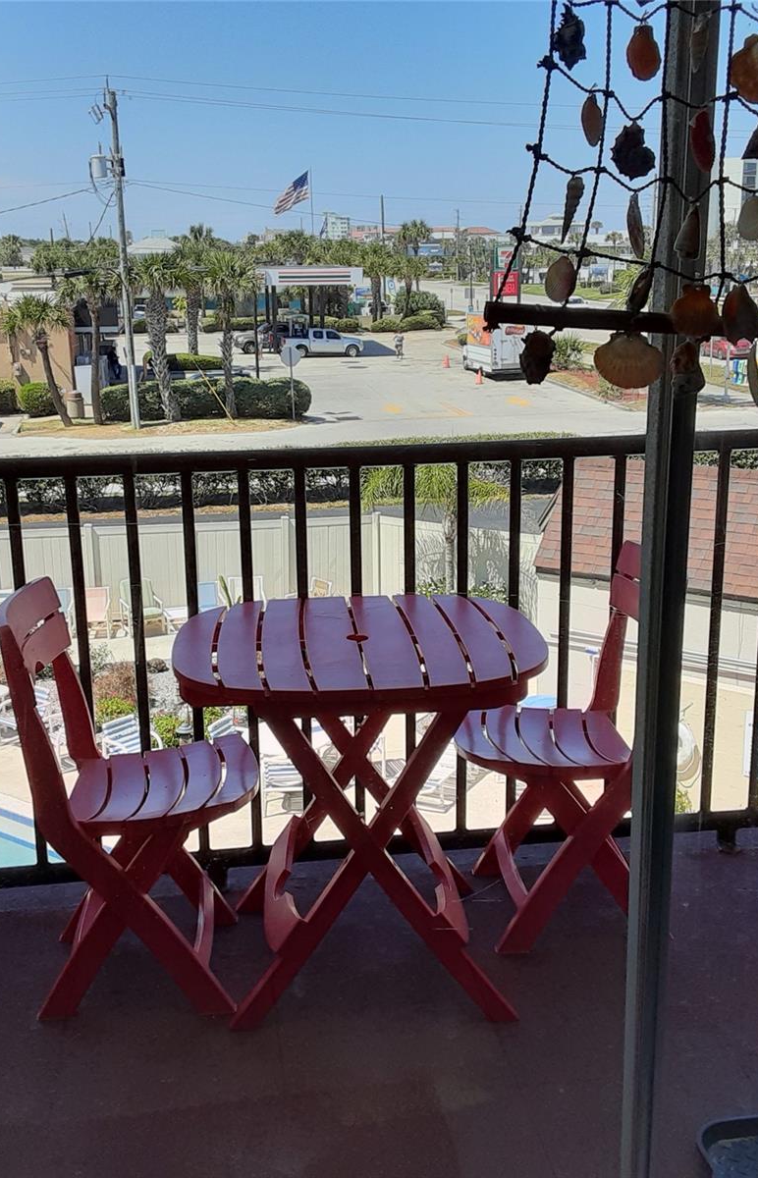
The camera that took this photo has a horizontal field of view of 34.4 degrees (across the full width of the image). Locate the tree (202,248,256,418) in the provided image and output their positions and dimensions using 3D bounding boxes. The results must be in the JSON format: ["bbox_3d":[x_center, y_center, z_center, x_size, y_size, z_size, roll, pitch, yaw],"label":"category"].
[{"bbox_3d":[-5.840,-9.973,47.985,2.100,6.450,2.100,-3,16,-6],"label":"tree"}]

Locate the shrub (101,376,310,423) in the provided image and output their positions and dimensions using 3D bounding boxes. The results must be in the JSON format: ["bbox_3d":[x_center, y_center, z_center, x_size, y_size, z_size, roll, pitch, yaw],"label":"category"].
[{"bbox_3d":[-6.651,-7.434,47.926,8.100,1.360,2.000,0,15,5],"label":"shrub"}]

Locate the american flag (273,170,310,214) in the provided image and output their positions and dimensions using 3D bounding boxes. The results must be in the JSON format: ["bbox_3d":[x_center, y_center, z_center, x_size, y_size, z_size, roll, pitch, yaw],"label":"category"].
[{"bbox_3d":[-8.043,-36.279,112.315,3.400,4.200,0.800,-2,16,-4],"label":"american flag"}]

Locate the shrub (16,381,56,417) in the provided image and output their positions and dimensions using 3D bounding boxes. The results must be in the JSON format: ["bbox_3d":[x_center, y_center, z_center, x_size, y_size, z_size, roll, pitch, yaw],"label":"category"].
[{"bbox_3d":[-13.702,-7.679,49.440,1.600,1.300,1.400,-2,15,-3],"label":"shrub"}]

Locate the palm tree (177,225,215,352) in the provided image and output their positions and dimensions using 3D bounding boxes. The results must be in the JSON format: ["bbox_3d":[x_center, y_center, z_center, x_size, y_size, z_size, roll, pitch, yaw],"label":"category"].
[{"bbox_3d":[-10.428,-16.643,69.876,2.200,7.500,2.200,-3,16,-6],"label":"palm tree"}]

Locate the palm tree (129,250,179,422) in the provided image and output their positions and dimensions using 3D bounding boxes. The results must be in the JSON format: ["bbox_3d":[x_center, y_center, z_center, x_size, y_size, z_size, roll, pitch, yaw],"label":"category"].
[{"bbox_3d":[-8.635,-9.695,47.240,2.050,6.450,2.050,-3,16,-6],"label":"palm tree"}]

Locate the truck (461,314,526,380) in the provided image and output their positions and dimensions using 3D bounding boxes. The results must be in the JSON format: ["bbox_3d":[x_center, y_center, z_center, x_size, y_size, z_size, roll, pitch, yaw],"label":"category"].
[{"bbox_3d":[6.178,-12.697,63.518,2.250,2.950,6.100,-4,16,-10],"label":"truck"}]

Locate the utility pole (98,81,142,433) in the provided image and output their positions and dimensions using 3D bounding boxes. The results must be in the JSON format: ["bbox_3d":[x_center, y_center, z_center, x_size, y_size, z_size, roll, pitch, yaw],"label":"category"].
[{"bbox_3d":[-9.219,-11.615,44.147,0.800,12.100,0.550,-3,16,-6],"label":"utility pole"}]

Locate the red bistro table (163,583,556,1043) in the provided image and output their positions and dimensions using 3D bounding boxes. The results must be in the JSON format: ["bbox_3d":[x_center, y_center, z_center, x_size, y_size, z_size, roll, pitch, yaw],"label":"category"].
[{"bbox_3d":[-0.044,0.450,2.572,0.730,0.725,0.650,-3,15,-6],"label":"red bistro table"}]

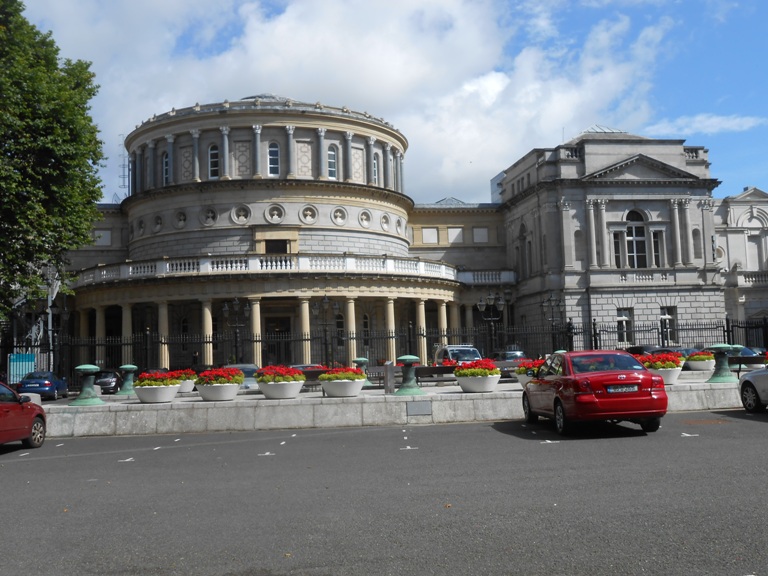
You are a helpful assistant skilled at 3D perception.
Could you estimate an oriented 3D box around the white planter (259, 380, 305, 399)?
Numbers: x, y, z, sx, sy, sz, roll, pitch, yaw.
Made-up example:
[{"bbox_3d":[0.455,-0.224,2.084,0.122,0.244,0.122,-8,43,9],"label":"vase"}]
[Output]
[{"bbox_3d":[-2.327,2.311,19.085,1.080,0.400,1.080,-1,-5,-10],"label":"white planter"}]

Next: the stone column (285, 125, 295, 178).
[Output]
[{"bbox_3d":[-6.463,-9.425,58.572,0.660,3.757,0.660,-1,-5,-9],"label":"stone column"}]

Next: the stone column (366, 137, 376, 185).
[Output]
[{"bbox_3d":[-0.859,-9.638,64.077,0.680,3.795,0.680,-6,-6,38],"label":"stone column"}]

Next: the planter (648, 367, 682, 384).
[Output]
[{"bbox_3d":[6.693,2.127,20.300,0.985,0.375,0.985,-1,-5,-9],"label":"planter"}]

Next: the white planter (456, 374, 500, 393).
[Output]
[{"bbox_3d":[2.128,2.172,19.083,1.080,0.400,1.080,-1,-5,-10],"label":"white planter"}]

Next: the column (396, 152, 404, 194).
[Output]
[{"bbox_3d":[1.312,-9.642,71.529,0.580,4.226,0.580,-3,-5,14],"label":"column"}]

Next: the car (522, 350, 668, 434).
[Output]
[{"bbox_3d":[3.897,1.949,16.320,1.760,1.480,4.630,-2,-5,-2],"label":"car"}]

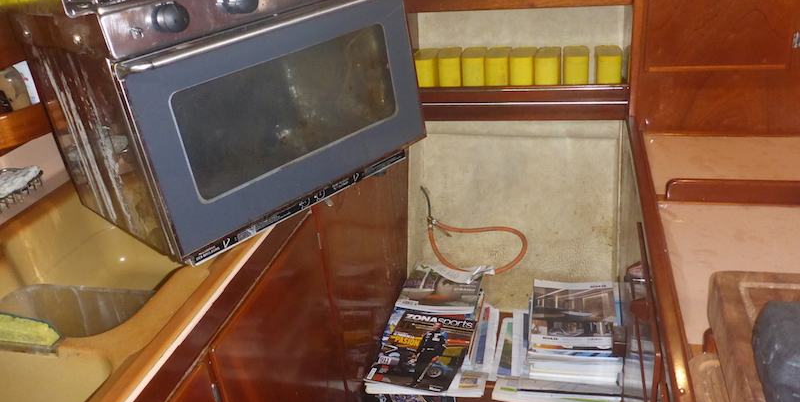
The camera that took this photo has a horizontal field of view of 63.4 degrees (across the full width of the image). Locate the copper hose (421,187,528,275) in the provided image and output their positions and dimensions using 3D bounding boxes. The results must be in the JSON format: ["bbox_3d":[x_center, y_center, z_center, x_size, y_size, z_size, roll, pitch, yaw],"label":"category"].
[{"bbox_3d":[0.224,0.089,1.940,0.325,0.280,0.075,-2,25,1],"label":"copper hose"}]

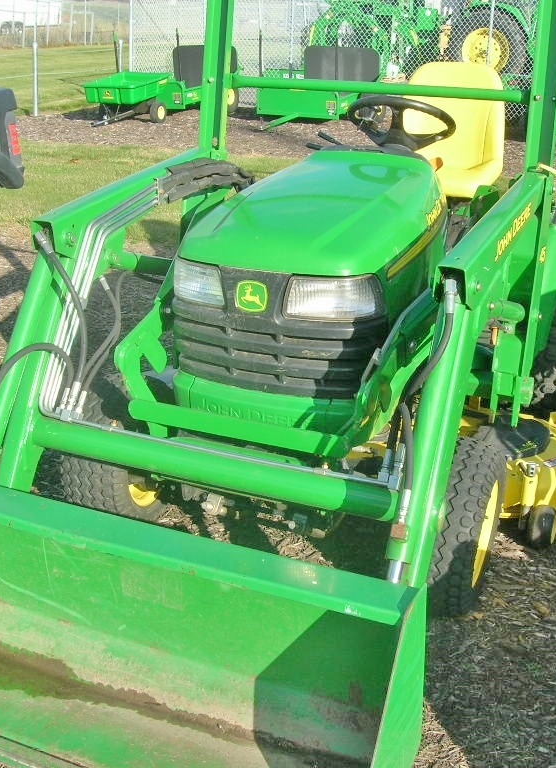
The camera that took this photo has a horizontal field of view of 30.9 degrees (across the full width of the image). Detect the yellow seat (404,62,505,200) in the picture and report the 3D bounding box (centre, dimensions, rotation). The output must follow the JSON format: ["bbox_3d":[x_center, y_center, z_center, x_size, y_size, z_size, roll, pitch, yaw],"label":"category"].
[{"bbox_3d":[0.664,-0.953,3.857,0.430,0.510,0.480,10,22,22],"label":"yellow seat"}]

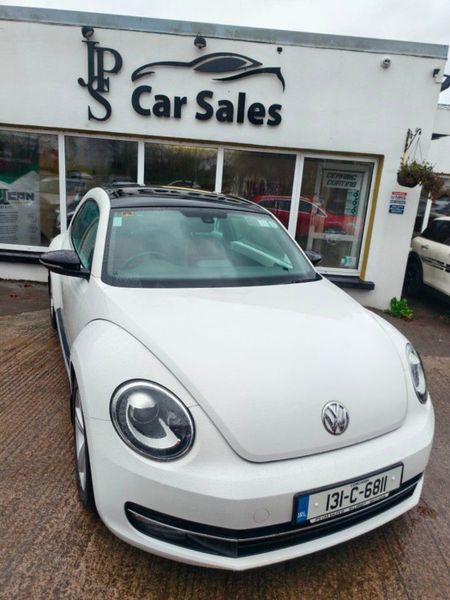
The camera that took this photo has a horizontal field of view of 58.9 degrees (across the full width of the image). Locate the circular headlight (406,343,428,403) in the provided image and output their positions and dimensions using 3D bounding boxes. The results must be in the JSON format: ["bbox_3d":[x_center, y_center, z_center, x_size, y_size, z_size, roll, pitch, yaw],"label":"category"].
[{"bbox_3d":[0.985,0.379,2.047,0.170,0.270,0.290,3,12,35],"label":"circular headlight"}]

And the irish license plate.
[{"bbox_3d":[0.486,0.733,1.513,0.525,0.118,0.020,-3,11,-25],"label":"irish license plate"}]

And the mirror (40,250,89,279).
[{"bbox_3d":[-0.948,-0.210,2.359,0.260,0.160,0.140,-3,17,-25],"label":"mirror"}]

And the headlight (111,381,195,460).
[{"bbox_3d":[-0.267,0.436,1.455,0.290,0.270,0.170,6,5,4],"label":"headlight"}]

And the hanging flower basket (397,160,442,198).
[{"bbox_3d":[2.568,-1.601,5.294,0.540,0.450,0.440,4,14,-2],"label":"hanging flower basket"}]

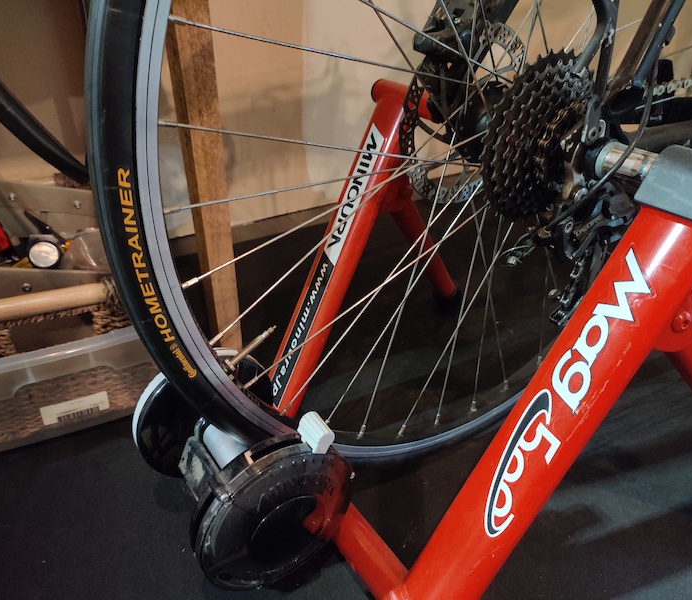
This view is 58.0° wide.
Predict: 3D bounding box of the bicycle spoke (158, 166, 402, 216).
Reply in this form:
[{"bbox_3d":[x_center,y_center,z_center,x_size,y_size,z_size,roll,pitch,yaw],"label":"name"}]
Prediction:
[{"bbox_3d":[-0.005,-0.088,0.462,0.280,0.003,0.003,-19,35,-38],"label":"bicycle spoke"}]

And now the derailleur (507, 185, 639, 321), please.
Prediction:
[{"bbox_3d":[0.187,-0.031,0.524,0.110,0.140,0.068,-19,35,-29],"label":"derailleur"}]

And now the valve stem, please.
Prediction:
[{"bbox_3d":[-0.069,0.035,0.459,0.047,0.009,0.009,-42,43,-12],"label":"valve stem"}]

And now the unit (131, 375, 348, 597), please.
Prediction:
[{"bbox_3d":[-0.084,0.127,0.502,0.128,0.130,0.156,-19,35,-29],"label":"unit"}]

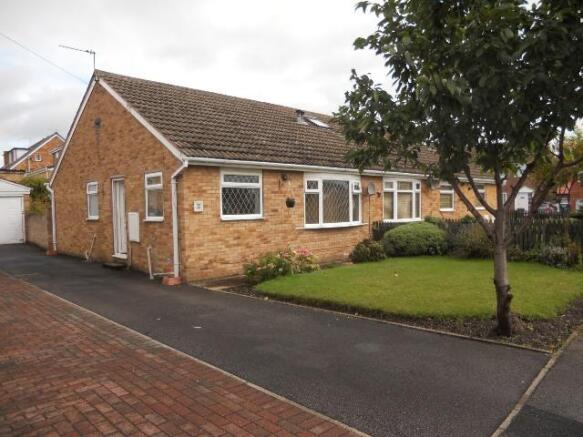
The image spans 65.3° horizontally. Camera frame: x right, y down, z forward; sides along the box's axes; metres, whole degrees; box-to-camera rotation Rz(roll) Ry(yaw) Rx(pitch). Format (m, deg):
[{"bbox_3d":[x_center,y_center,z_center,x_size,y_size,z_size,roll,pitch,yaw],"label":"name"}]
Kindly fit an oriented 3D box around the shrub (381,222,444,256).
[{"bbox_3d":[3.490,0.582,12.900,1.600,0.920,1.500,-2,2,-42],"label":"shrub"}]

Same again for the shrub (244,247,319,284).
[{"bbox_3d":[-0.219,1.007,9.950,1.650,0.720,1.050,-2,2,-42],"label":"shrub"}]

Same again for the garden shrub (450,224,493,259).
[{"bbox_3d":[4.698,0.584,11.800,1.050,0.850,1.000,-2,2,-42],"label":"garden shrub"}]

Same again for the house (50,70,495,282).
[{"bbox_3d":[-0.160,-1.636,17.787,14.600,5.500,10.200,-2,2,-42],"label":"house"}]

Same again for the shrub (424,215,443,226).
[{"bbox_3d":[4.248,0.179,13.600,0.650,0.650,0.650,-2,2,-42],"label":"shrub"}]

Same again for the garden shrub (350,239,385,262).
[{"bbox_3d":[2.073,0.859,12.400,0.900,0.640,0.850,-1,1,0],"label":"garden shrub"}]

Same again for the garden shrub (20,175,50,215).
[{"bbox_3d":[-11.589,-0.947,20.500,1.800,2.200,1.800,-2,2,-42],"label":"garden shrub"}]

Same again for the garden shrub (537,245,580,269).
[{"bbox_3d":[5.932,0.844,10.100,0.950,0.520,0.850,-2,2,-42],"label":"garden shrub"}]

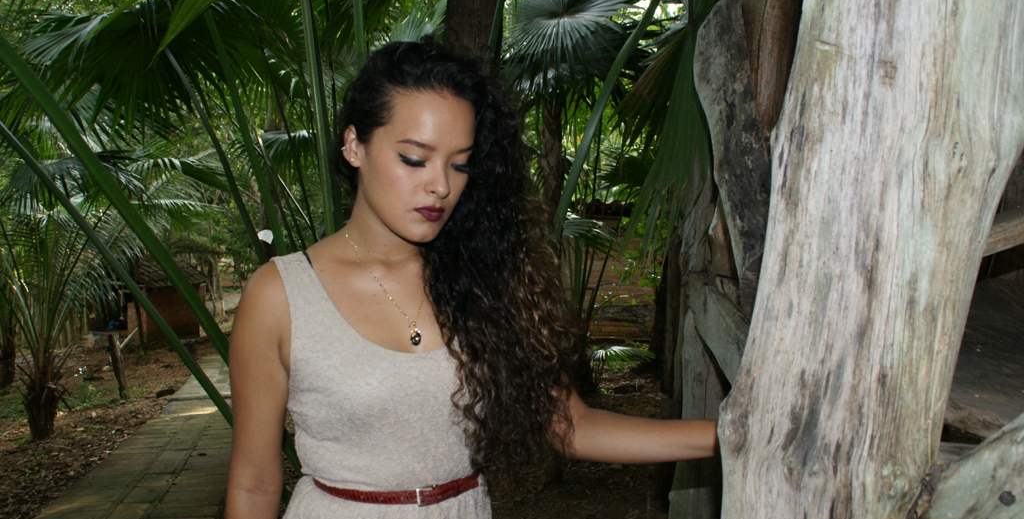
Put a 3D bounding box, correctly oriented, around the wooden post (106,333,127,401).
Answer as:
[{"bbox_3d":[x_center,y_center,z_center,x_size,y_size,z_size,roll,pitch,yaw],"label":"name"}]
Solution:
[{"bbox_3d":[-4.094,1.107,7.950,0.110,0.690,0.110,-10,0,0],"label":"wooden post"}]

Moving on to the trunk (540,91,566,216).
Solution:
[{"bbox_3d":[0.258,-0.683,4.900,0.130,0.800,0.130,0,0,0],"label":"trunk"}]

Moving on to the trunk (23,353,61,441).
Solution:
[{"bbox_3d":[-3.798,1.106,6.200,0.290,0.720,0.280,0,0,0],"label":"trunk"}]

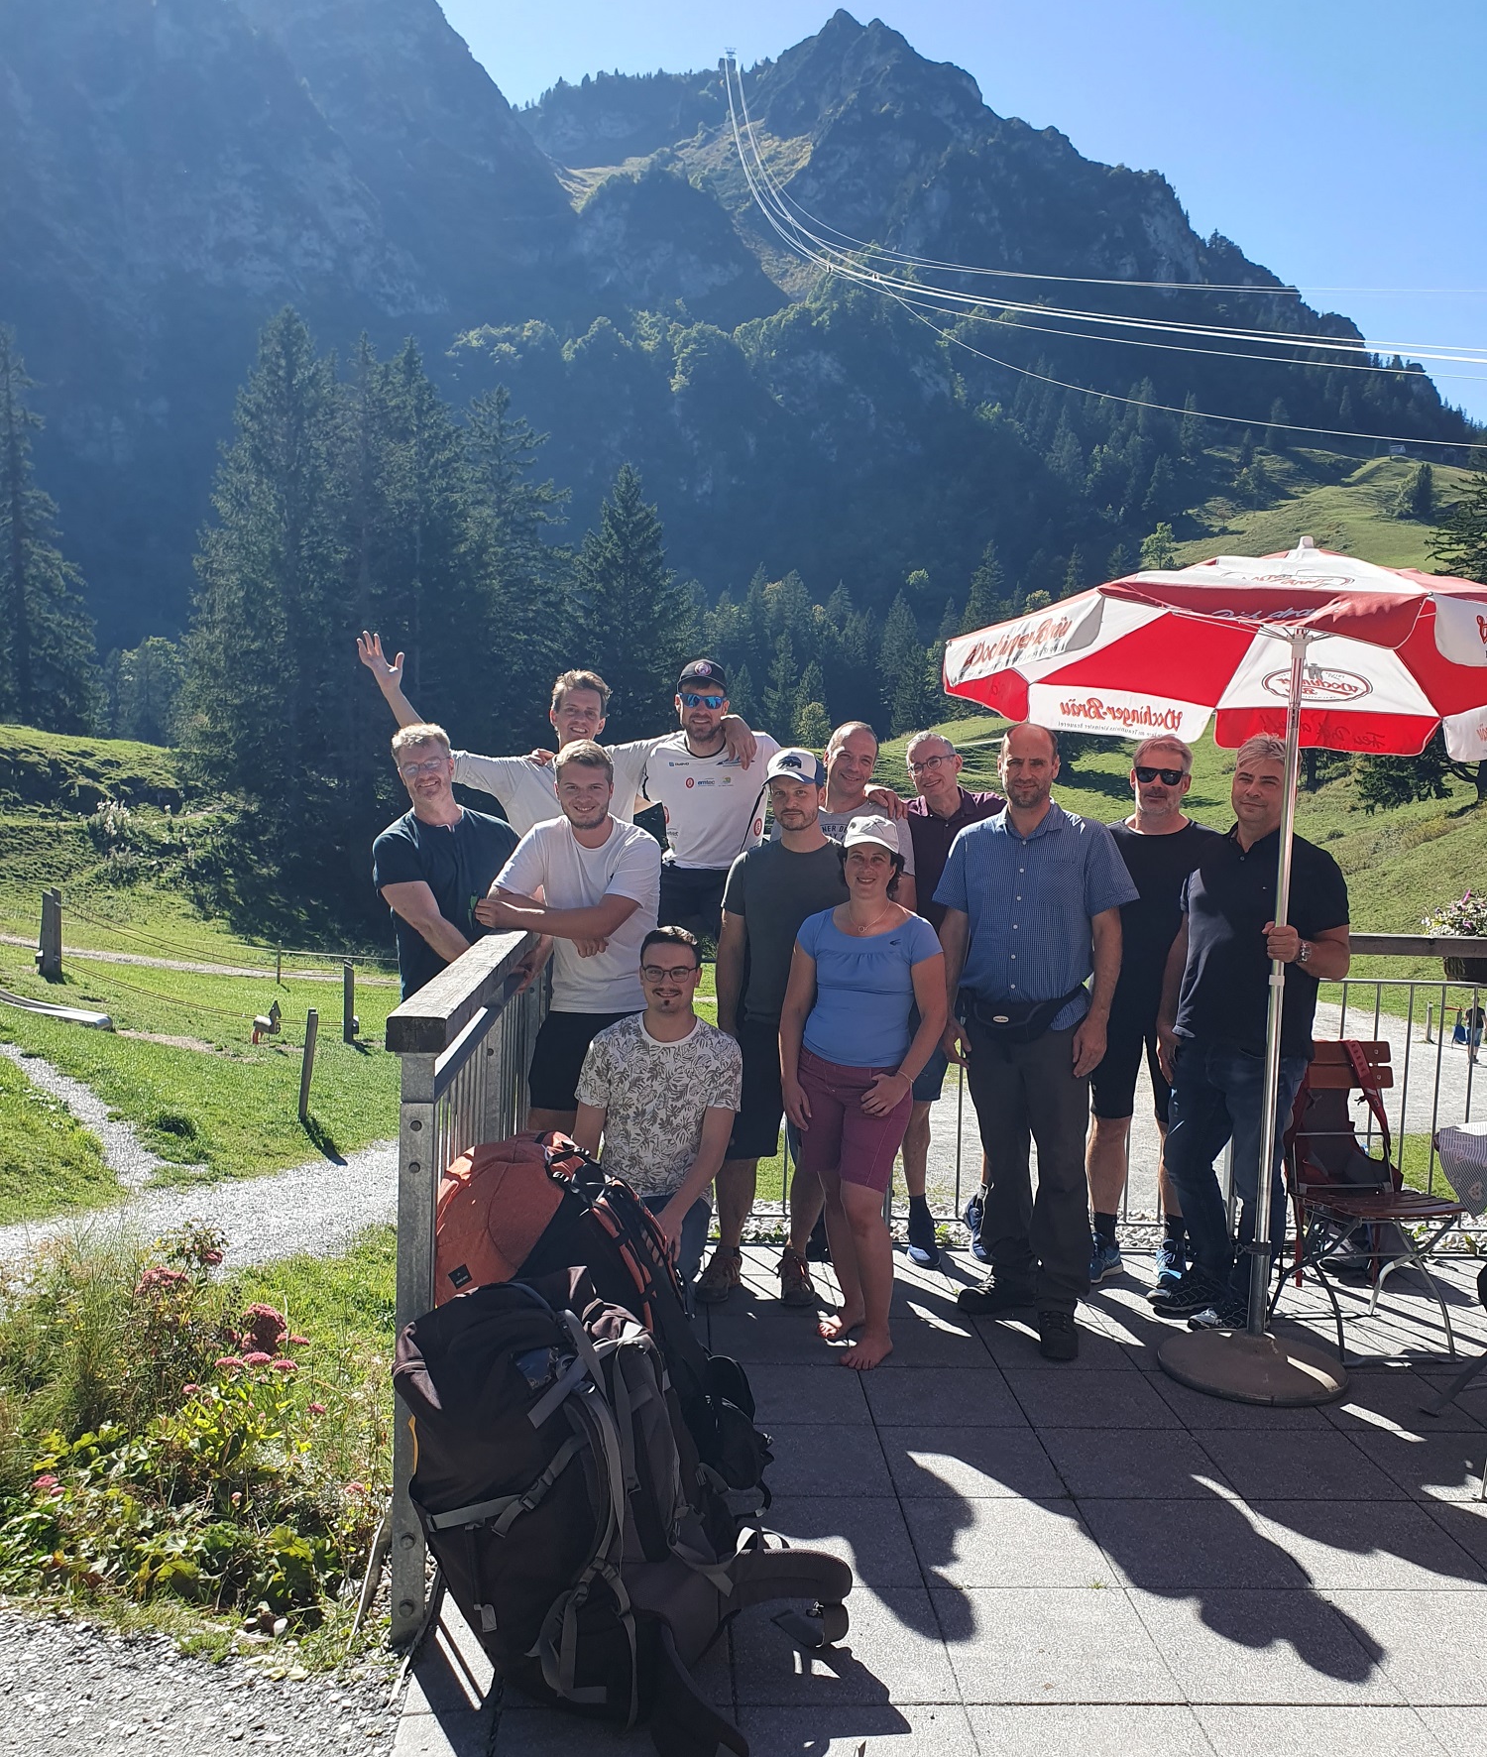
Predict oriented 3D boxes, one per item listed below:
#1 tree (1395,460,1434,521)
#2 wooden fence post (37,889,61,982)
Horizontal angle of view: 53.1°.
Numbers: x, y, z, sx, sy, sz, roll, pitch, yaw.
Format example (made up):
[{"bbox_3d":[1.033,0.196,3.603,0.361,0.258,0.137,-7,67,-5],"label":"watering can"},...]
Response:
[{"bbox_3d":[135.271,-78.323,300.000,8.113,12.170,8.113,2,2,0],"label":"tree"},{"bbox_3d":[-9.330,0.770,20.000,0.310,1.230,0.250,2,2,0],"label":"wooden fence post"}]

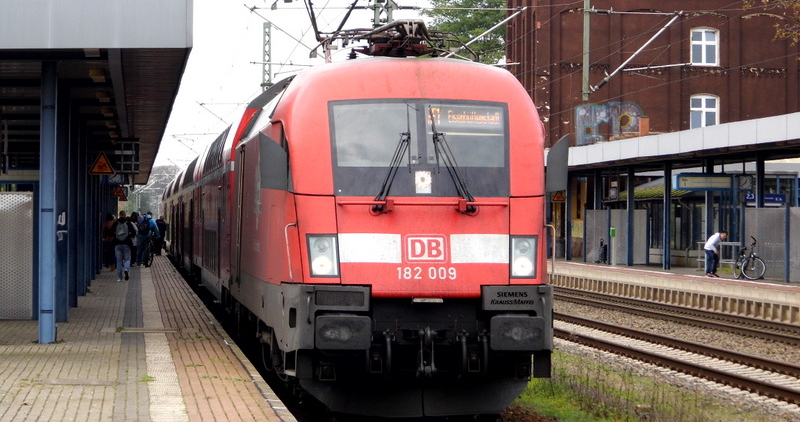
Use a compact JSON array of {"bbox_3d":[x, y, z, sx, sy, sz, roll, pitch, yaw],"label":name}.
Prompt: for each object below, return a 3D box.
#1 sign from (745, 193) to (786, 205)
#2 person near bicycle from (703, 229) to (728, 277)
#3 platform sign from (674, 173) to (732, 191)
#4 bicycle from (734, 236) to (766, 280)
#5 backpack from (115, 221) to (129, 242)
[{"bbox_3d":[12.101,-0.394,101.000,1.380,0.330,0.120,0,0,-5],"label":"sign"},{"bbox_3d":[9.213,1.266,88.800,0.720,1.360,0.500,0,0,12],"label":"person near bicycle"},{"bbox_3d":[8.969,-0.841,90.000,1.680,0.520,0.550,0,0,-5],"label":"platform sign"},{"bbox_3d":[9.827,1.326,85.900,0.620,1.200,1.600,0,0,-16],"label":"bicycle"},{"bbox_3d":[-7.046,0.520,77.400,0.310,0.480,0.200,0,0,-3],"label":"backpack"}]

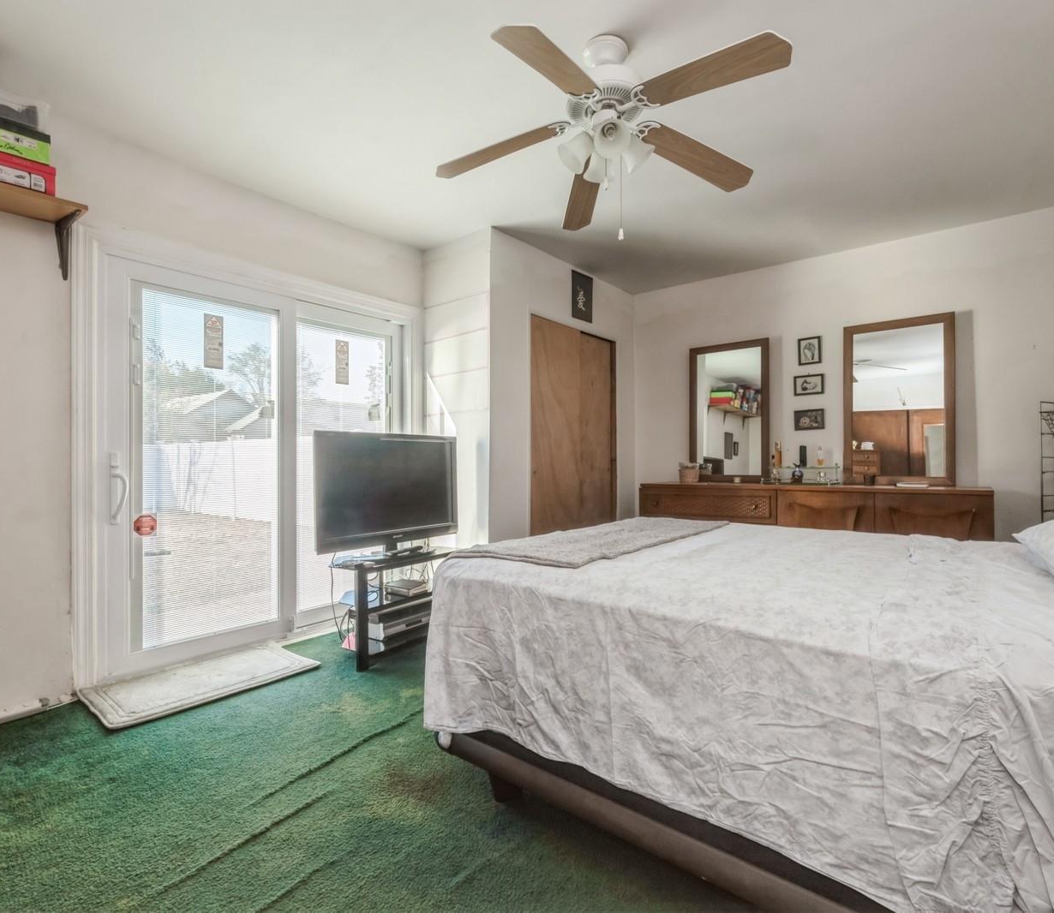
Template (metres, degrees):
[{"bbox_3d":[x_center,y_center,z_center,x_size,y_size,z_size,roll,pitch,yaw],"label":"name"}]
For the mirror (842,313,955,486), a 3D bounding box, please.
[{"bbox_3d":[2.421,-0.357,3.490,0.601,1.071,0.035,0,0,40],"label":"mirror"}]

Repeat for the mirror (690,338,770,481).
[{"bbox_3d":[1.587,-0.355,4.190,0.623,1.073,0.035,0,0,40],"label":"mirror"}]

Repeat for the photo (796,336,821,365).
[{"bbox_3d":[2.061,-0.764,3.878,0.152,0.198,0.020,0,0,40],"label":"photo"}]

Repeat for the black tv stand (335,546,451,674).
[{"bbox_3d":[-0.748,0.780,2.963,0.380,0.520,0.853,0,0,40],"label":"black tv stand"}]

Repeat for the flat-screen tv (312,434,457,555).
[{"bbox_3d":[-0.748,0.202,2.958,0.220,0.647,0.922,0,0,40],"label":"flat-screen tv"}]

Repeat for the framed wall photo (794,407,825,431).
[{"bbox_3d":[2.061,-0.264,3.878,0.195,0.151,0.020,0,0,40],"label":"framed wall photo"}]

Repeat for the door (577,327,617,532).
[{"bbox_3d":[0.521,0.039,4.369,0.040,1.982,0.590,0,0,40],"label":"door"}]

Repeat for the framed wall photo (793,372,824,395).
[{"bbox_3d":[2.057,-0.519,3.881,0.199,0.152,0.020,0,0,40],"label":"framed wall photo"}]

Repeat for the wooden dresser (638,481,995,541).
[{"bbox_3d":[1.830,0.619,3.673,2.083,0.841,0.480,0,0,40],"label":"wooden dresser"}]

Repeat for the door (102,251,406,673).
[{"bbox_3d":[-1.381,0.048,3.019,0.090,1.911,1.664,0,0,40],"label":"door"}]

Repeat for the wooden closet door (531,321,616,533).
[{"bbox_3d":[0.367,0.031,4.138,0.070,1.997,1.142,0,0,40],"label":"wooden closet door"}]

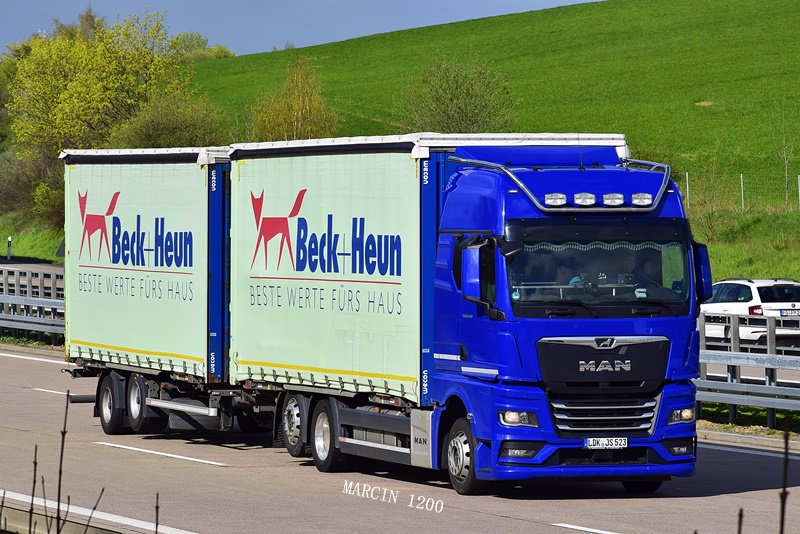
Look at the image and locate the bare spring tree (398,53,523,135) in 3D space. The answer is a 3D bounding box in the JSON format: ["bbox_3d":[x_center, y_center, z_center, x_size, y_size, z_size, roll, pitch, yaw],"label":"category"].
[{"bbox_3d":[2.000,-4.487,130.000,4.000,5.300,4.000,0,0,0],"label":"bare spring tree"}]

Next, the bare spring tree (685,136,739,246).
[{"bbox_3d":[8.698,-2.136,108.000,1.500,2.950,1.500,0,0,0],"label":"bare spring tree"}]

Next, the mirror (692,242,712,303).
[{"bbox_3d":[3.416,0.050,43.540,0.220,0.670,0.180,0,0,-19],"label":"mirror"}]

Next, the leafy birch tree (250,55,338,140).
[{"bbox_3d":[-4.030,-4.855,145.000,3.300,6.000,3.300,0,0,0],"label":"leafy birch tree"}]

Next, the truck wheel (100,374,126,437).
[{"bbox_3d":[-4.176,2.064,57.862,0.380,0.880,0.880,0,0,-19],"label":"truck wheel"}]

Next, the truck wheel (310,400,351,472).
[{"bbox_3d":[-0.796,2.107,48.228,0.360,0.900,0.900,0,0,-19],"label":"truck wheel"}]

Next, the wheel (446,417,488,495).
[{"bbox_3d":[0.826,2.131,43.572,0.330,0.890,0.890,0,0,-19],"label":"wheel"}]

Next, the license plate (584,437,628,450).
[{"bbox_3d":[2.272,1.936,42.638,0.520,0.110,0.020,0,0,-19],"label":"license plate"}]

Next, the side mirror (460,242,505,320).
[{"bbox_3d":[0.855,0.147,42.597,0.330,0.860,0.260,0,0,-19],"label":"side mirror"}]

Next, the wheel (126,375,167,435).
[{"bbox_3d":[-3.668,1.946,56.418,0.380,0.880,0.880,0,0,-19],"label":"wheel"}]

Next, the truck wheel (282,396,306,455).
[{"bbox_3d":[-1.222,1.972,49.392,0.330,0.890,0.890,0,0,-19],"label":"truck wheel"}]

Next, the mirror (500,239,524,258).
[{"bbox_3d":[1.230,-0.203,42.367,0.270,0.220,0.200,0,0,-19],"label":"mirror"}]

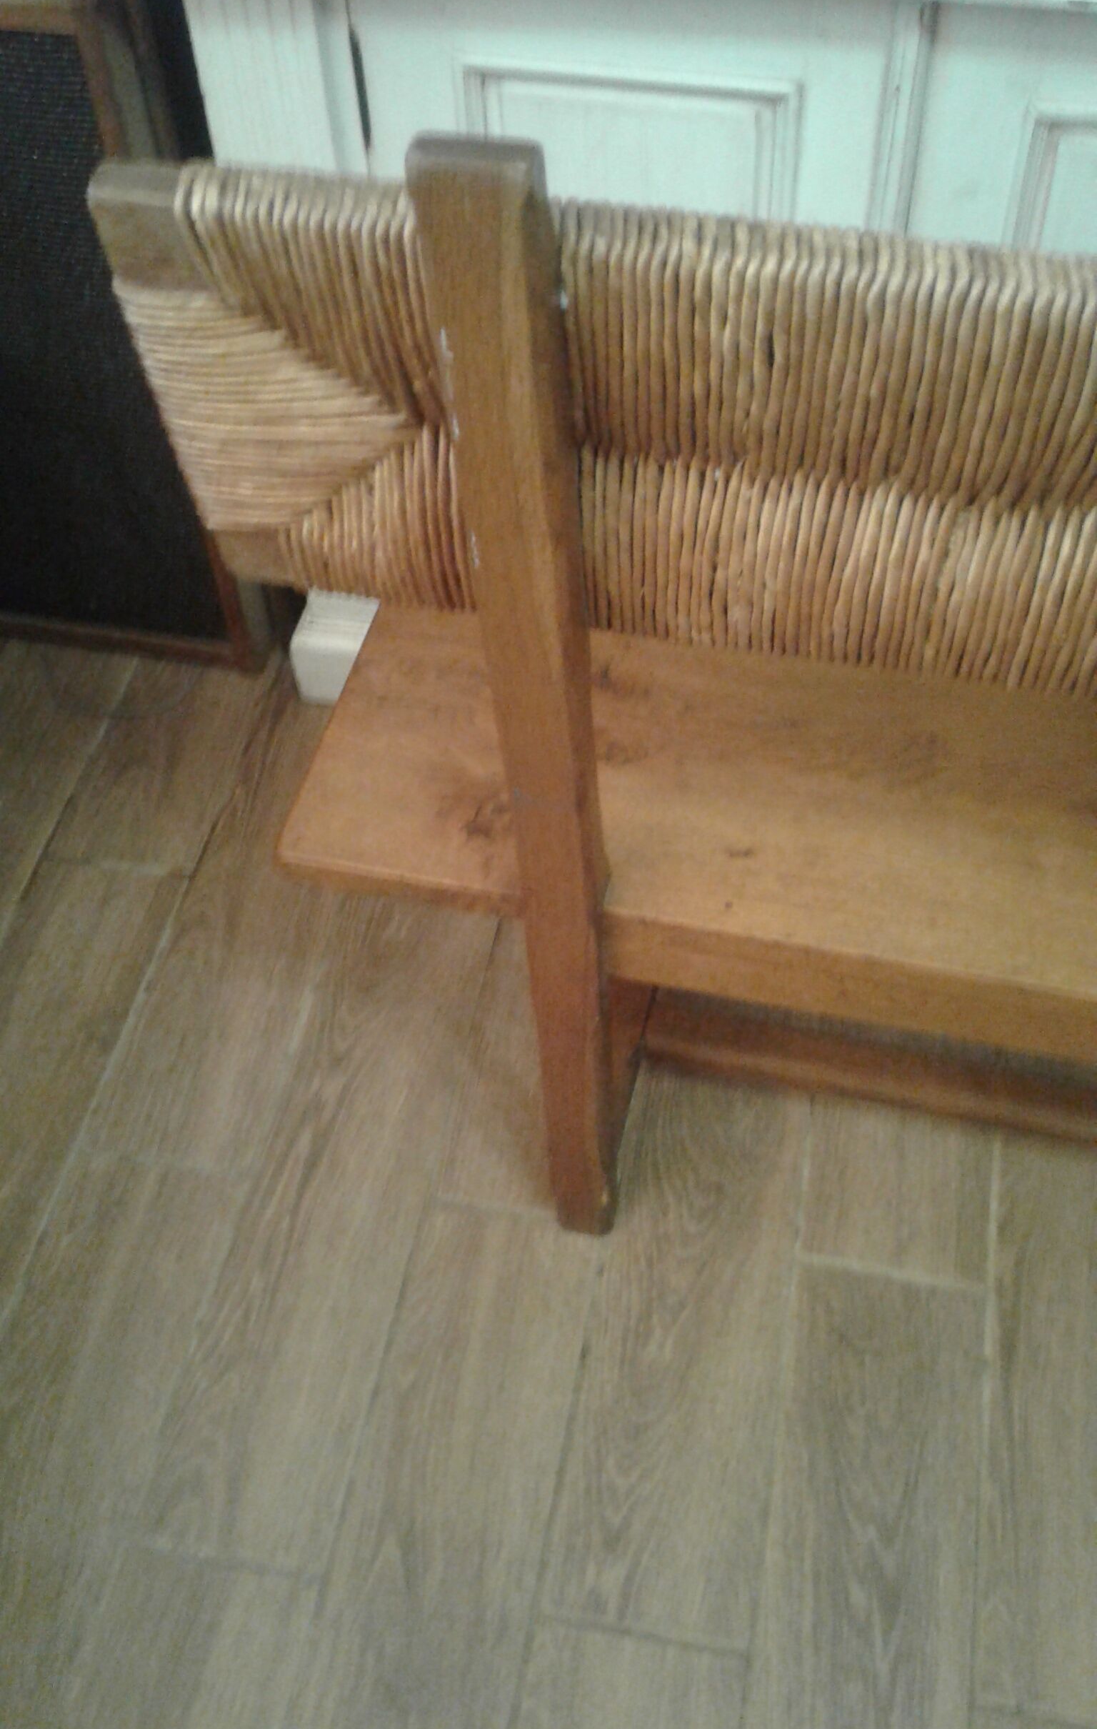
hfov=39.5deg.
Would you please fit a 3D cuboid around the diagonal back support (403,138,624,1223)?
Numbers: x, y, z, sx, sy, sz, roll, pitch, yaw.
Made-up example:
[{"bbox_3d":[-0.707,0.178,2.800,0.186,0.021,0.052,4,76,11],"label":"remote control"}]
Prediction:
[{"bbox_3d":[0.006,0.010,0.934,0.047,0.935,0.055,12,55,13],"label":"diagonal back support"}]

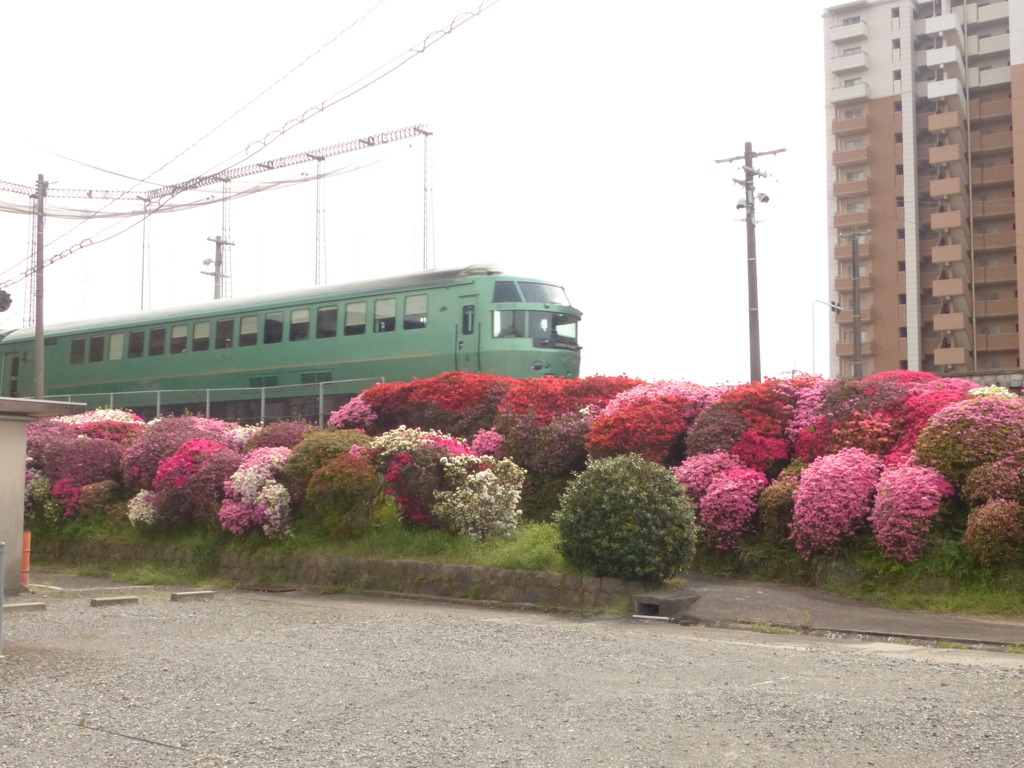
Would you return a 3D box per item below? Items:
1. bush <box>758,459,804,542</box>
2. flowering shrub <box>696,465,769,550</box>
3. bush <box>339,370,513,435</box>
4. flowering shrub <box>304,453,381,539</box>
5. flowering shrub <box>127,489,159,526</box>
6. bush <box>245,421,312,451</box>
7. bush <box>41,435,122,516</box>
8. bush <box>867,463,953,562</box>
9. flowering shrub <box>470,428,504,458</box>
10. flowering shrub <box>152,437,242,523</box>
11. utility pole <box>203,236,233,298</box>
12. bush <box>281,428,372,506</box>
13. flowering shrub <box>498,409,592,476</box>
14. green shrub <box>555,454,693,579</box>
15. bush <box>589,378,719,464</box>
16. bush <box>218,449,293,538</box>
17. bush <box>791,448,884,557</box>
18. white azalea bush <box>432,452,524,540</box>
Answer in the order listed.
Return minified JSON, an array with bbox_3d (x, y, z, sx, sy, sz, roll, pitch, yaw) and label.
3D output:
[{"bbox_3d":[3.569,1.563,16.000,0.720,1.080,0.750,-1,-3,12],"label":"bush"},{"bbox_3d":[2.836,1.601,15.600,0.930,1.080,0.920,-1,-3,10],"label":"flowering shrub"},{"bbox_3d":[-1.530,0.393,21.200,3.100,1.200,1.800,0,-3,0],"label":"bush"},{"bbox_3d":[-2.334,1.535,16.700,1.050,1.180,1.000,0,-3,-8],"label":"flowering shrub"},{"bbox_3d":[-5.484,1.833,18.000,0.500,0.580,0.500,1,-3,-17],"label":"flowering shrub"},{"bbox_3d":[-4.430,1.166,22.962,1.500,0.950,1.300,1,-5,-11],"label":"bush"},{"bbox_3d":[-6.957,1.495,19.600,1.330,1.280,1.250,1,-4,-19],"label":"bush"},{"bbox_3d":[4.645,1.506,14.100,1.000,1.140,1.000,-2,-3,18],"label":"bush"},{"bbox_3d":[-0.370,0.913,18.300,0.550,0.520,0.550,0,-3,-1],"label":"flowering shrub"},{"bbox_3d":[-5.509,1.686,21.040,1.620,1.480,1.400,1,-5,-15],"label":"flowering shrub"},{"bbox_3d":[-10.211,-0.887,41.660,0.600,8.400,1.300,-3,-6,37],"label":"utility pole"},{"bbox_3d":[-3.006,1.366,19.600,1.500,1.300,1.400,0,-5,0],"label":"bush"},{"bbox_3d":[0.529,0.958,19.755,1.600,1.120,1.400,0,-5,2],"label":"flowering shrub"},{"bbox_3d":[1.376,1.587,14.538,1.680,1.530,1.600,0,-5,5],"label":"green shrub"},{"bbox_3d":[2.172,0.603,18.847,2.000,1.320,1.700,0,-5,7],"label":"bush"},{"bbox_3d":[-3.978,1.662,18.744,1.140,1.390,1.100,1,-5,-12],"label":"bush"},{"bbox_3d":[4.104,1.491,15.245,1.180,1.360,1.150,-1,-5,15],"label":"bush"},{"bbox_3d":[-0.452,1.570,16.752,1.240,1.190,1.150,0,-5,-2],"label":"white azalea bush"}]

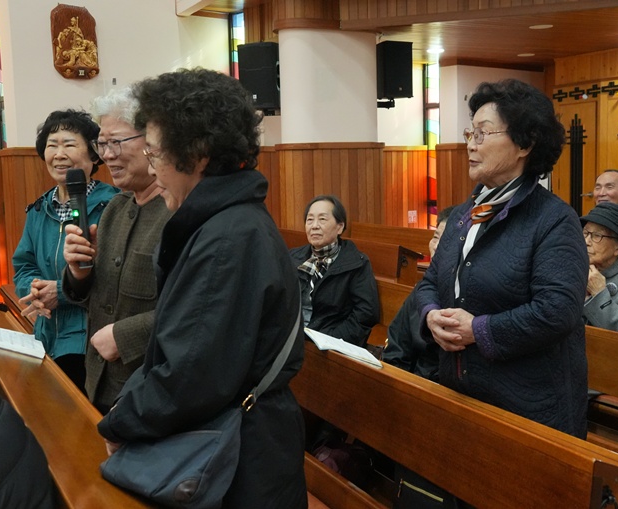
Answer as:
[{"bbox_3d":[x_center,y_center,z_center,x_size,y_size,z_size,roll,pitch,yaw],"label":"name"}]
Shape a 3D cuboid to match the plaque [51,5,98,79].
[{"bbox_3d":[-1.901,-1.738,6.750,0.400,0.590,0.100,-6,8,-37],"label":"plaque"}]

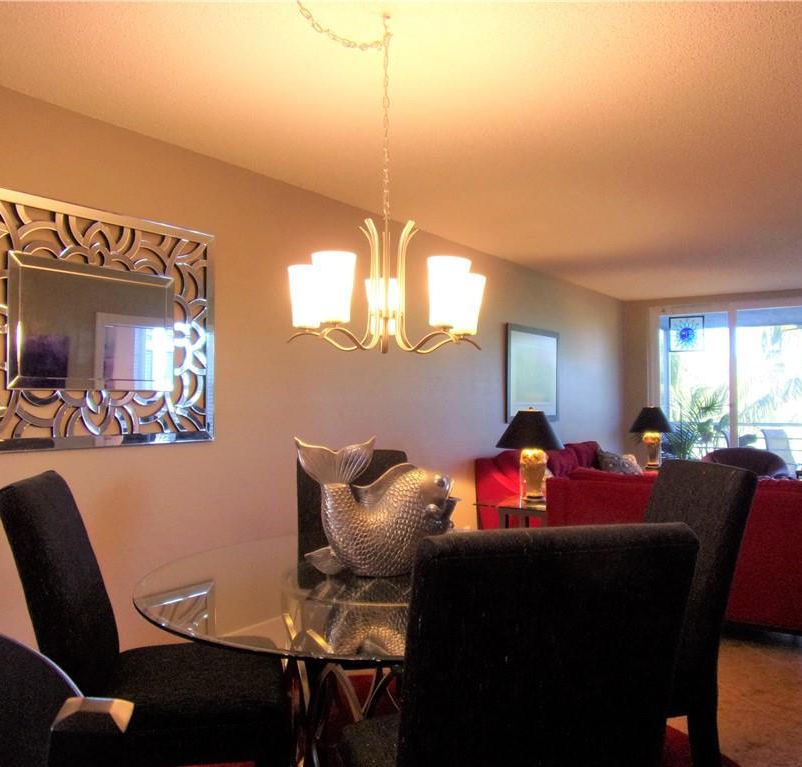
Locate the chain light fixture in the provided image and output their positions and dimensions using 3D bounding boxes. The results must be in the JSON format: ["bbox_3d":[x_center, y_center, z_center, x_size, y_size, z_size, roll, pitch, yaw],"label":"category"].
[{"bbox_3d":[-0.044,-0.610,2.196,0.630,1.040,0.630,0,-1,0],"label":"chain light fixture"}]

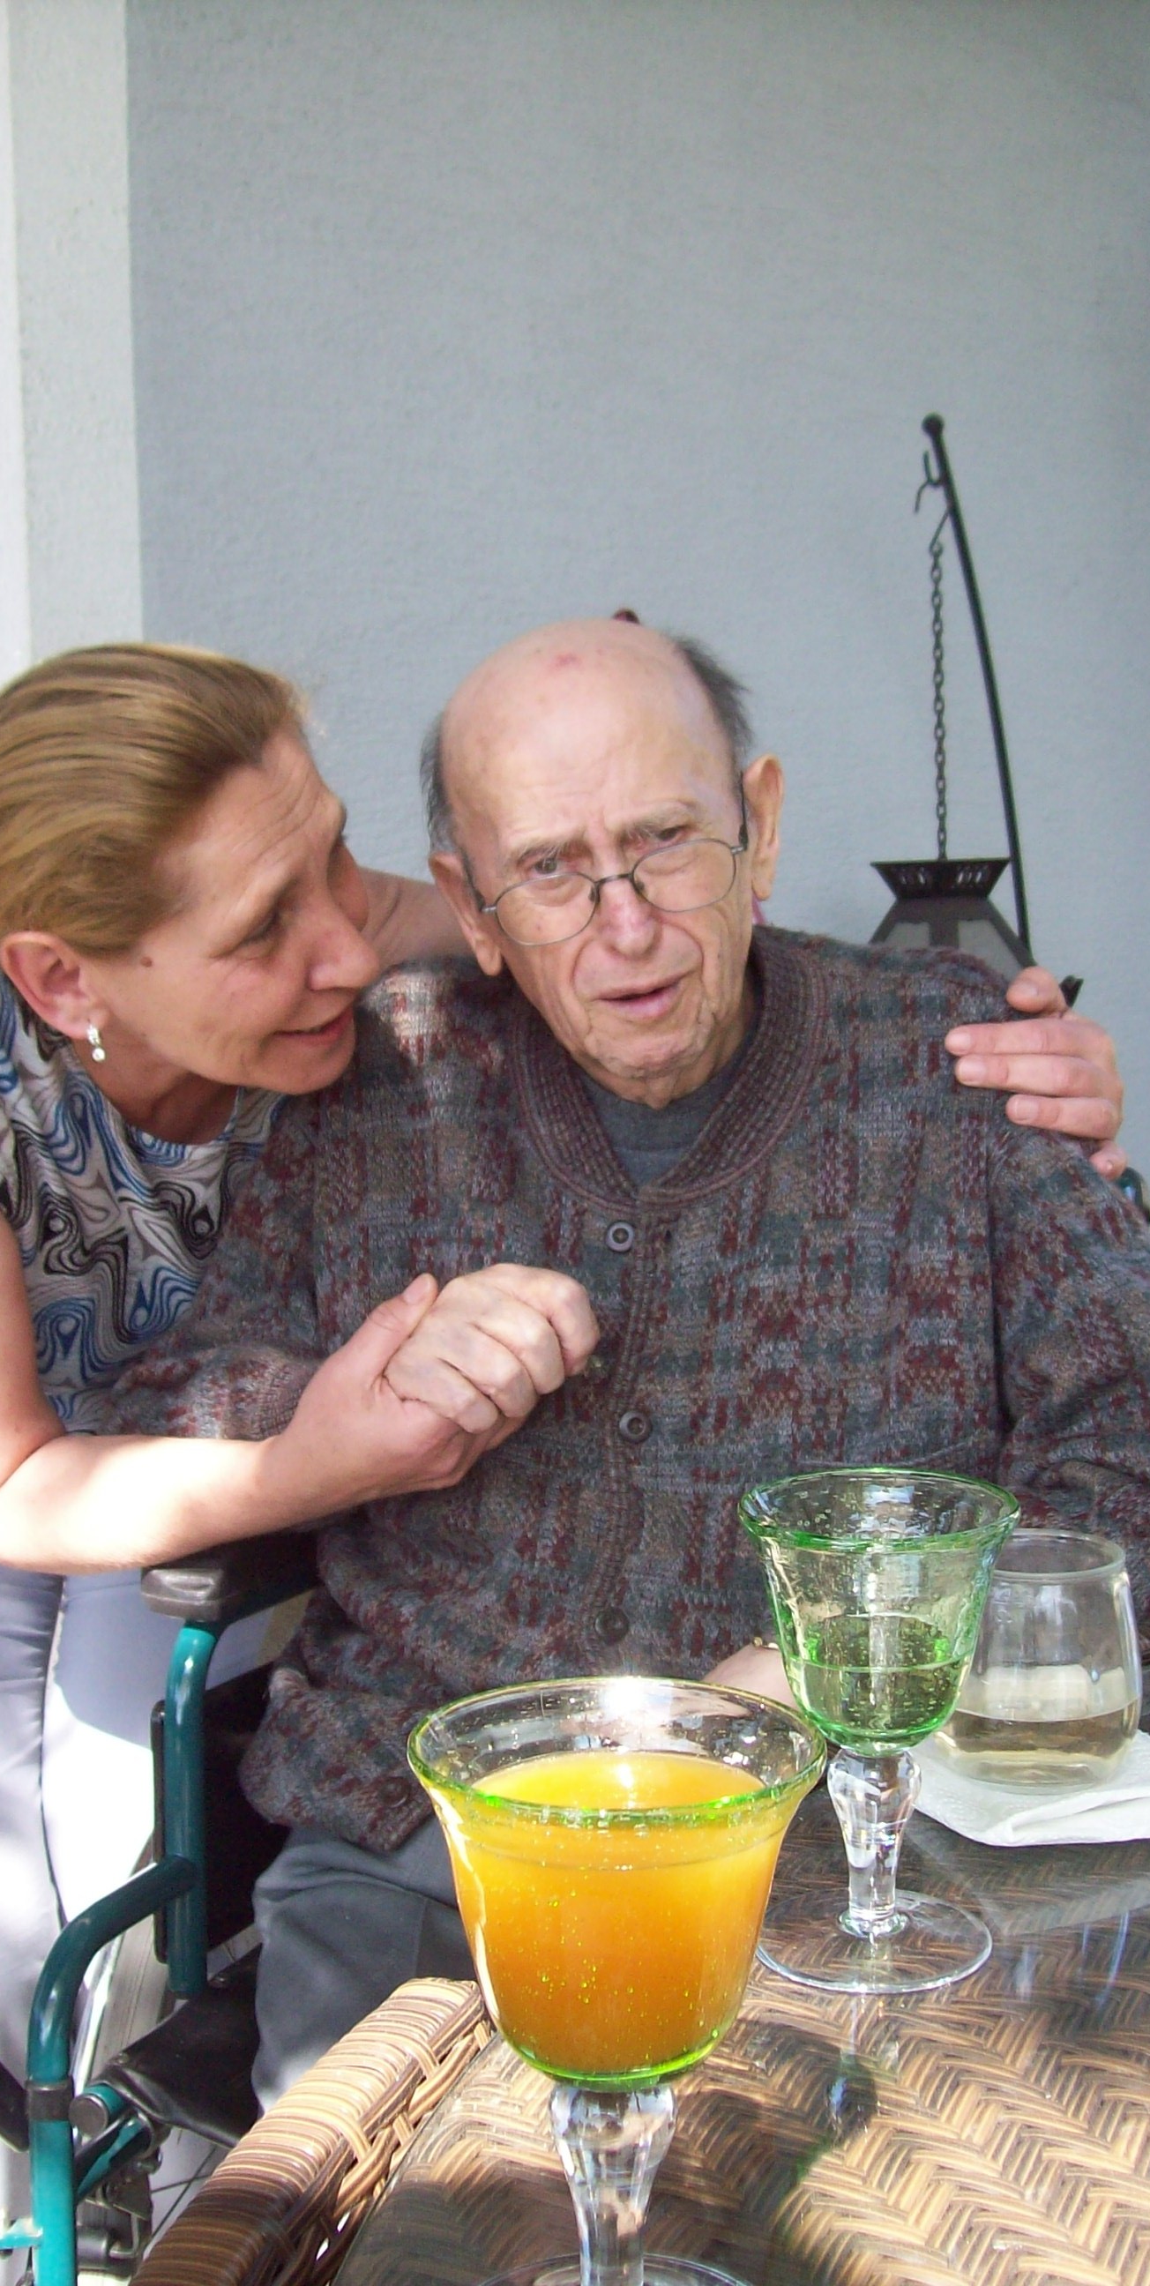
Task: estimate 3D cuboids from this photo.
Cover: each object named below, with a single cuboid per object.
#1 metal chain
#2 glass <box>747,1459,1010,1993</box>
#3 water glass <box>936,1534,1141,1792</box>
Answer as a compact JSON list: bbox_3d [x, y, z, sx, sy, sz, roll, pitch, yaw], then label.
[{"bbox_3d":[0.376,-0.472,2.450,0.020,0.359,0.015,-1,7,0],"label":"metal chain"},{"bbox_3d":[0.106,0.207,0.843,0.097,0.158,0.097,-1,7,0],"label":"glass"},{"bbox_3d":[0.196,0.216,0.999,0.086,0.089,0.086,-1,7,0],"label":"water glass"}]

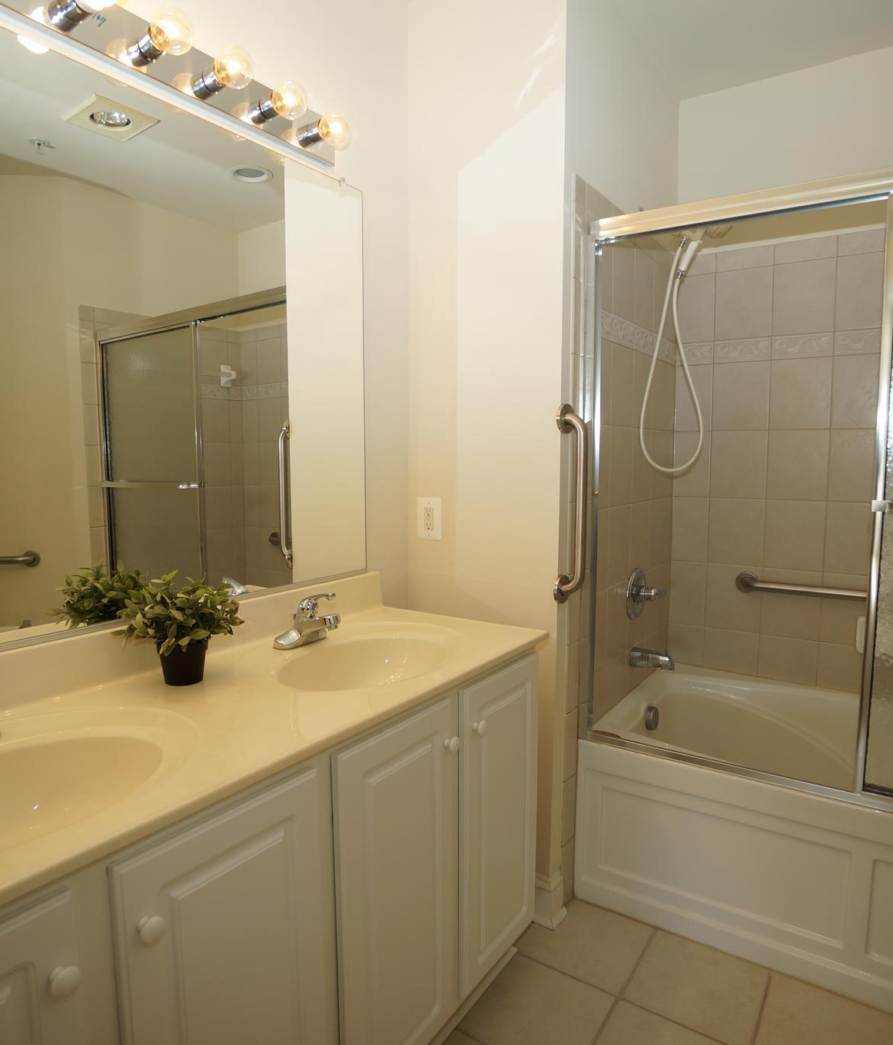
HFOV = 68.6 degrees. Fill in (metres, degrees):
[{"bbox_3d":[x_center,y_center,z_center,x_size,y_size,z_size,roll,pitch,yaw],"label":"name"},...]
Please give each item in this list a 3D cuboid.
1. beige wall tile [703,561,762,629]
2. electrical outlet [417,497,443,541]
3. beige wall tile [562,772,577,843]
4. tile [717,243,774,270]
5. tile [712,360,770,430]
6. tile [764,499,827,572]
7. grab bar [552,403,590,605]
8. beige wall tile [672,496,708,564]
[{"bbox_3d":[1.112,0.294,2.537,0.199,0.255,0.010,4,7,34],"label":"beige wall tile"},{"bbox_3d":[-0.051,-0.010,1.985,0.083,0.124,0.008,4,7,35],"label":"electrical outlet"},{"bbox_3d":[0.369,0.875,1.993,0.010,0.198,0.085,3,6,33],"label":"beige wall tile"},{"bbox_3d":[1.099,-0.966,2.410,0.199,0.070,0.010,4,7,34],"label":"tile"},{"bbox_3d":[1.096,-0.465,2.433,0.201,0.251,0.009,4,7,35],"label":"tile"},{"bbox_3d":[1.261,0.048,2.369,0.201,0.251,0.009,4,7,35],"label":"tile"},{"bbox_3d":[0.341,-0.044,1.727,0.073,0.530,0.078,4,7,34],"label":"grab bar"},{"bbox_3d":[0.962,0.028,2.578,0.143,0.251,0.009,4,7,35],"label":"beige wall tile"}]

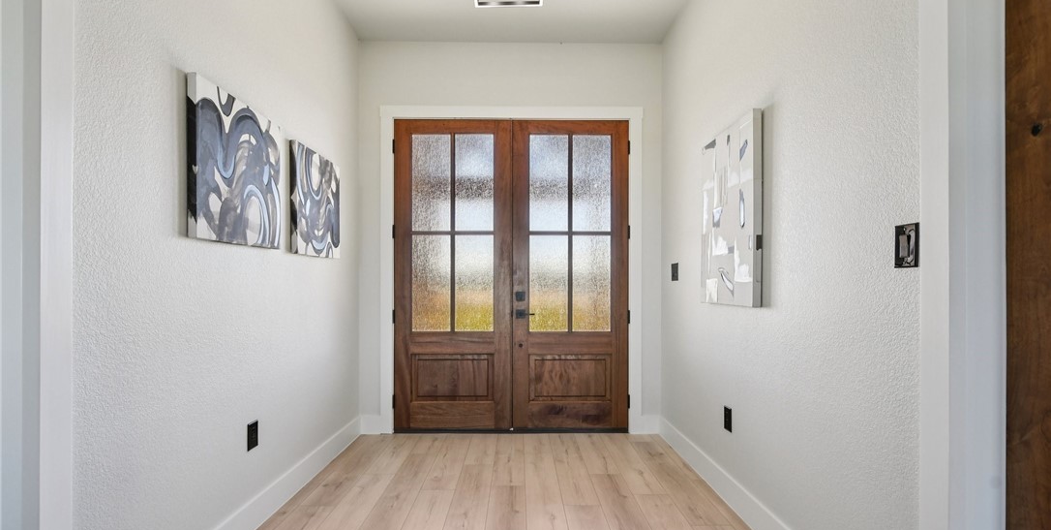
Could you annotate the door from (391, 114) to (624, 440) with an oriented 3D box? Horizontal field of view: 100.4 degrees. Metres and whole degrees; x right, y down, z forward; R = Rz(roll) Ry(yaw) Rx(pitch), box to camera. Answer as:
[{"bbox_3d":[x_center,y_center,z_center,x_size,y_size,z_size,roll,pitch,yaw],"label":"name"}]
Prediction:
[{"bbox_3d":[-0.106,0.087,3.430,1.829,2.426,0.050,0,-2,-1],"label":"door"}]

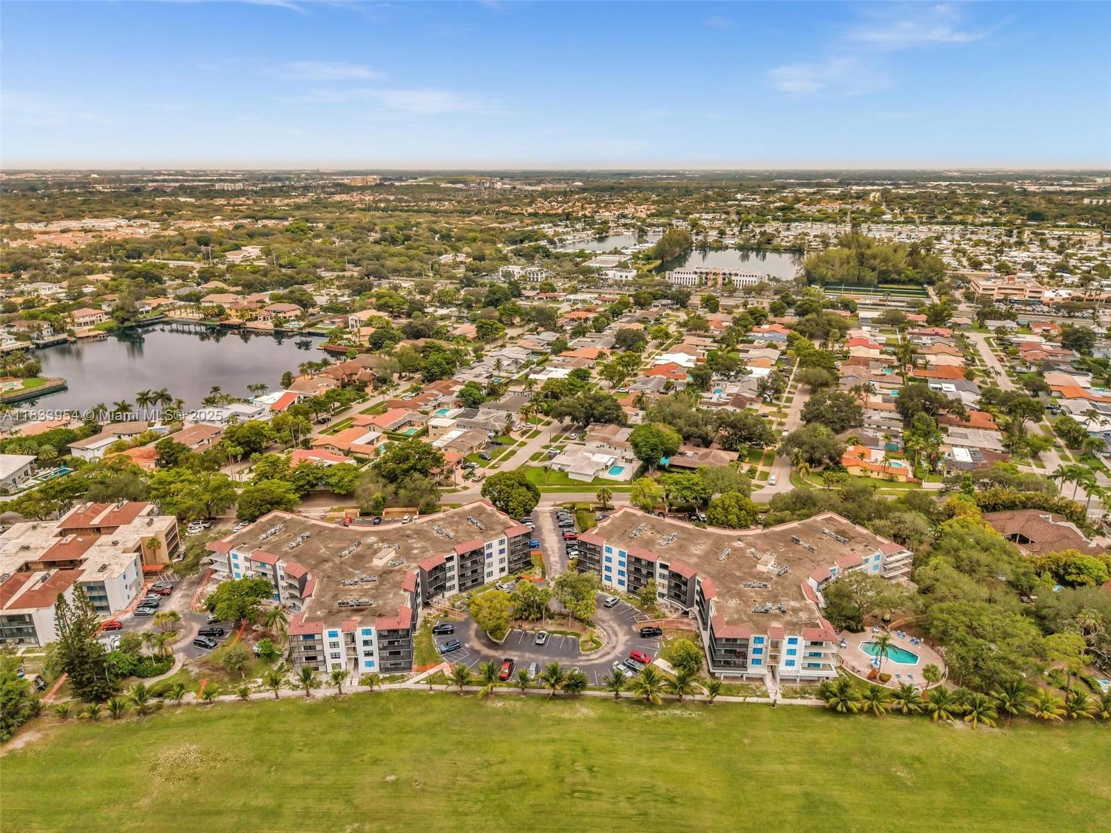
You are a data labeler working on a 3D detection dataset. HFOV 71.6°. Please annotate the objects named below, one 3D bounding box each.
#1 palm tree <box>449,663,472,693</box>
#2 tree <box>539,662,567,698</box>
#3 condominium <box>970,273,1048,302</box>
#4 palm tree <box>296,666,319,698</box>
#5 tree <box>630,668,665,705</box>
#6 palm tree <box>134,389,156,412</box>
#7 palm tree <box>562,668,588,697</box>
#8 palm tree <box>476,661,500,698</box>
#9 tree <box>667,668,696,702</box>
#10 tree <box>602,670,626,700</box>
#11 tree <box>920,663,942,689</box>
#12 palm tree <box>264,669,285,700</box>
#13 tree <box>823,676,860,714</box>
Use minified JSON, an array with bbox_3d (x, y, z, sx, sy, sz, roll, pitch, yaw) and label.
[{"bbox_3d":[-18.444,51.639,151.242,5.000,6.400,5.000,0,18,0],"label":"palm tree"},{"bbox_3d":[-0.600,52.310,152.520,6.000,7.000,6.000,0,18,0],"label":"tree"},{"bbox_3d":[357.621,-100.079,611.607,43.200,11.230,50.000,7,19,19],"label":"condominium"},{"bbox_3d":[-49.370,52.570,152.190,4.900,6.700,4.900,0,18,0],"label":"palm tree"},{"bbox_3d":[18.050,52.820,150.750,7.200,7.100,7.200,0,18,0],"label":"tree"},{"bbox_3d":[-166.074,-4.165,313.338,7.600,12.490,7.600,0,18,0],"label":"palm tree"},{"bbox_3d":[4.010,52.890,153.970,5.100,5.000,5.100,0,18,0],"label":"palm tree"},{"bbox_3d":[-12.790,51.277,150.792,4.700,7.370,4.700,0,18,0],"label":"palm tree"},{"bbox_3d":[24.870,52.910,150.640,6.400,7.000,6.400,0,18,0],"label":"tree"},{"bbox_3d":[11.474,52.187,149.582,4.400,6.380,4.400,0,18,0],"label":"tree"},{"bbox_3d":[73.944,51.645,151.745,3.700,6.080,3.700,0,18,0],"label":"tree"},{"bbox_3d":[-54.271,52.186,149.500,3.900,6.430,3.900,0,18,0],"label":"palm tree"},{"bbox_3d":[55.770,53.630,148.720,7.200,6.800,7.200,0,18,0],"label":"tree"}]

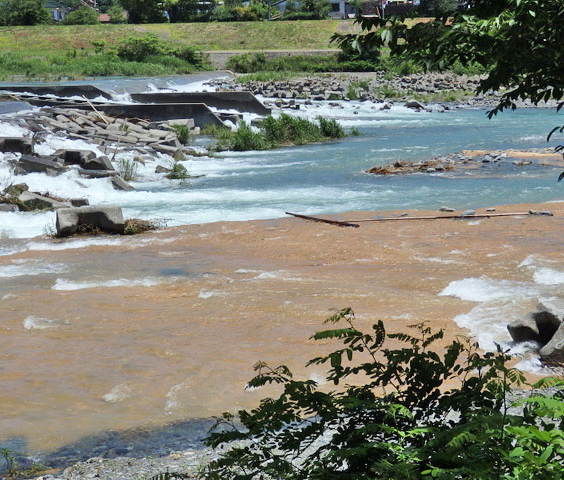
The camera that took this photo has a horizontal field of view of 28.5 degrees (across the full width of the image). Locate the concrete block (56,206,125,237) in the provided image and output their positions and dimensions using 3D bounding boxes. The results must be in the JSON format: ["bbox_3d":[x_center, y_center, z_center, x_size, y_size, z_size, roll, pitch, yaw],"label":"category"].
[{"bbox_3d":[-5.762,-0.552,33.500,1.970,0.647,1.100,-2,13,-8],"label":"concrete block"}]

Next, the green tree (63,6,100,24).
[{"bbox_3d":[-23.582,-26.322,130.000,3.502,2.006,3.600,0,12,0],"label":"green tree"}]

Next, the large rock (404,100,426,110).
[{"bbox_3d":[10.350,-10.427,86.000,1.710,0.710,1.400,0,11,0],"label":"large rock"}]

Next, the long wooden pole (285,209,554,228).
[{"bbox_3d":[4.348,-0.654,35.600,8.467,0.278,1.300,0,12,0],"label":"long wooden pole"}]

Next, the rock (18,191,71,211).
[{"bbox_3d":[-8.042,-1.335,37.600,1.466,0.454,0.900,3,13,12],"label":"rock"}]

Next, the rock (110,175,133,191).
[{"bbox_3d":[-5.964,-2.135,41.500,0.634,0.420,0.750,3,13,15],"label":"rock"}]

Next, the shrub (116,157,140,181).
[{"bbox_3d":[-6.894,-3.191,49.500,0.980,1.020,0.900,0,11,0],"label":"shrub"}]

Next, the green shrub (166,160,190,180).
[{"bbox_3d":[-4.618,-3.101,49.500,1.070,0.840,0.950,0,11,0],"label":"green shrub"}]

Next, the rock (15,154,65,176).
[{"bbox_3d":[-10.407,-3.224,48.000,2.160,0.840,1.400,0,11,0],"label":"rock"}]

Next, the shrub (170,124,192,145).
[{"bbox_3d":[-5.673,-5.897,62.000,1.120,1.070,1.050,0,11,0],"label":"shrub"}]

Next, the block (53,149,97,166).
[{"bbox_3d":[-8.594,-3.404,46.000,1.619,0.566,1.000,0,12,0],"label":"block"}]

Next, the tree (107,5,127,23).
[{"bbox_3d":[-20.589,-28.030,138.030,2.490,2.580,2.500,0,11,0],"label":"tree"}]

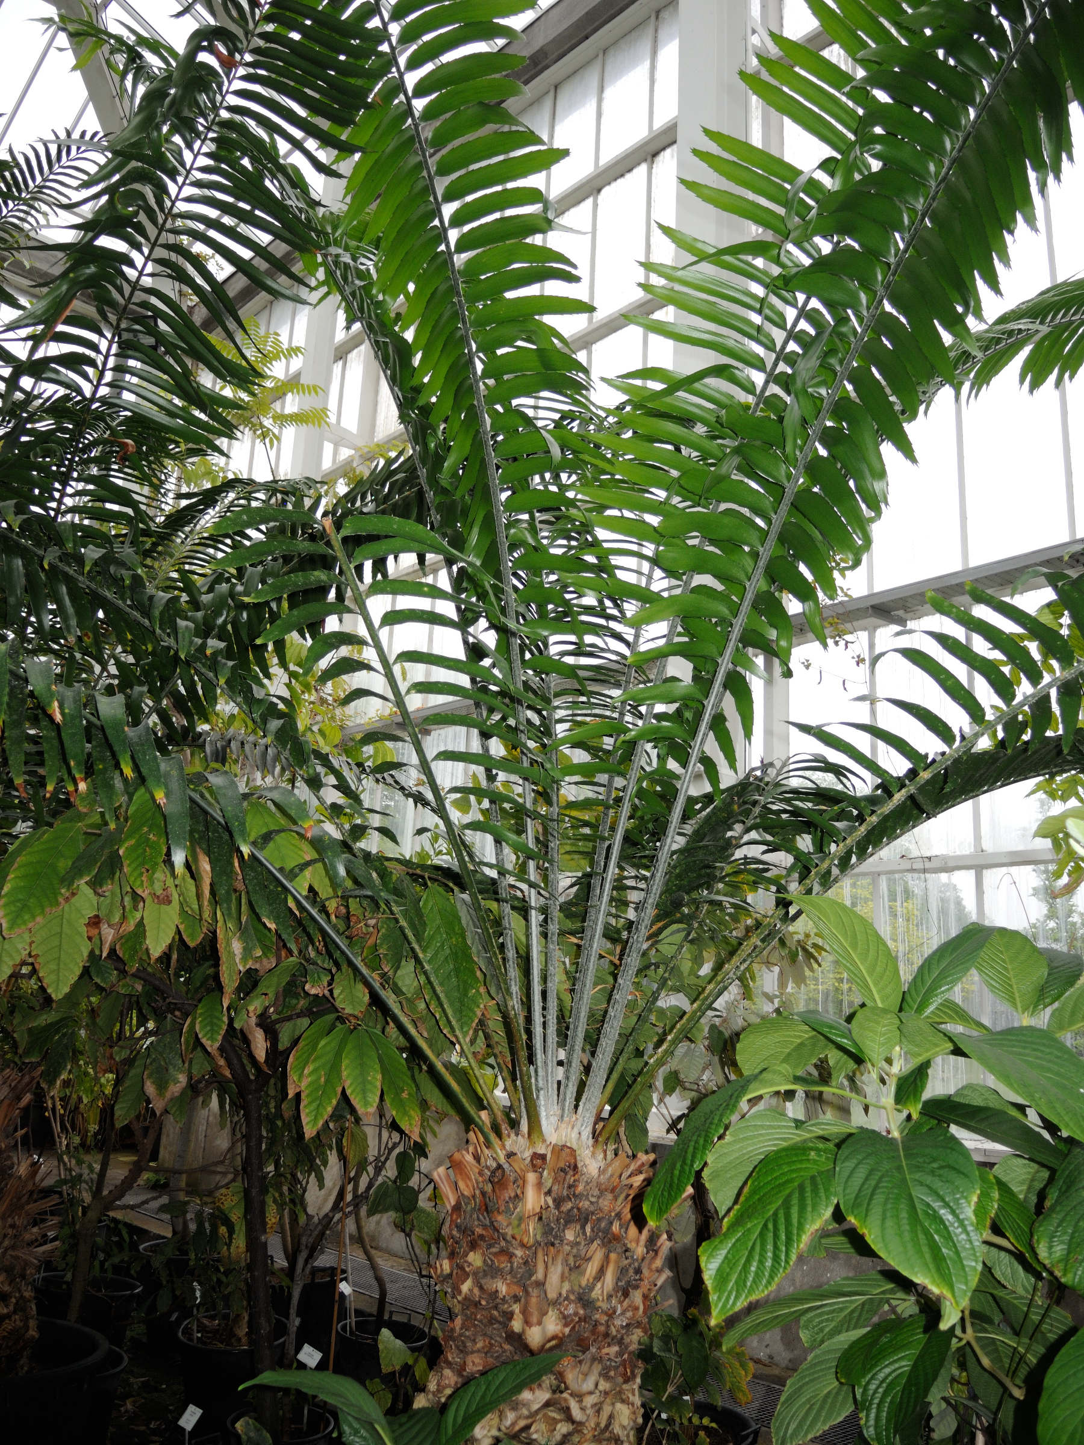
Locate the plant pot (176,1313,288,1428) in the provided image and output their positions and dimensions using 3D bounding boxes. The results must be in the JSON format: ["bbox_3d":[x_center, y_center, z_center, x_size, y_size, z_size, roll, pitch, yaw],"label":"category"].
[{"bbox_3d":[-1.087,2.284,4.084,0.392,0.300,0.392,3,-14,0],"label":"plant pot"}]

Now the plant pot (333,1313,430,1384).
[{"bbox_3d":[-0.581,2.336,4.220,0.335,0.290,0.335,3,-14,0],"label":"plant pot"}]

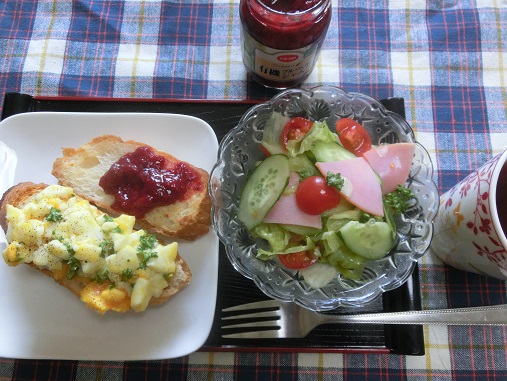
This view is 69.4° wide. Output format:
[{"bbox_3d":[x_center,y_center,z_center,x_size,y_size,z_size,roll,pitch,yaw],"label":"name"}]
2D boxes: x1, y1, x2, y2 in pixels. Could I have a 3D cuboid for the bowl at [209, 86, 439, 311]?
[{"bbox_3d":[0.045,0.006,0.265,0.147,0.055,0.147,0,78,-1],"label":"bowl"}]

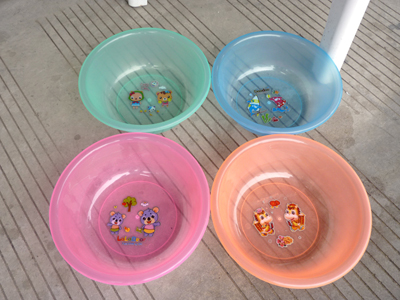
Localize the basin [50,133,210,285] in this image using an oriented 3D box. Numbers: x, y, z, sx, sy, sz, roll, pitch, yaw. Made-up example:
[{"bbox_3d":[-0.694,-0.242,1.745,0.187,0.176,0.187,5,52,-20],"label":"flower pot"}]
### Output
[{"bbox_3d":[-0.142,0.128,0.728,0.324,0.112,0.324,0,62,-1],"label":"basin"}]

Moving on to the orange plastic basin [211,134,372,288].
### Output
[{"bbox_3d":[0.183,0.133,0.730,0.324,0.112,0.324,0,62,-1],"label":"orange plastic basin"}]

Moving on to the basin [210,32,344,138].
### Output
[{"bbox_3d":[0.190,-0.154,0.880,0.324,0.112,0.324,0,62,-1],"label":"basin"}]

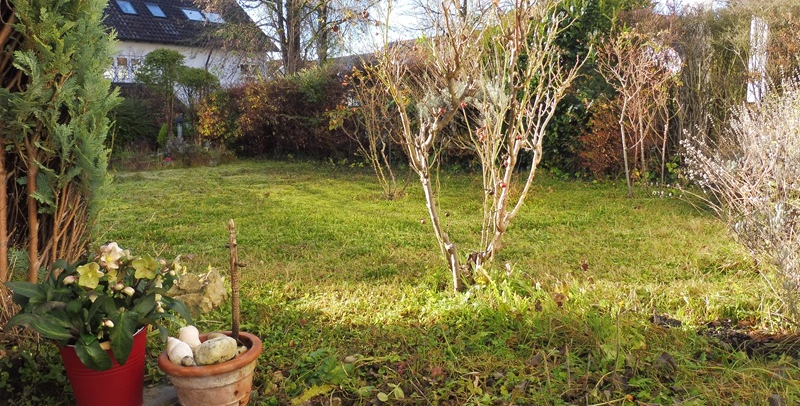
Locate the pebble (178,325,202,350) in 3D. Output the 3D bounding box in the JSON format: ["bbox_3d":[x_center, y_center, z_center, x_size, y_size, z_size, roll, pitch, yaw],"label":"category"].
[{"bbox_3d":[-0.589,0.381,1.625,0.060,0.063,0.055,0,10,0],"label":"pebble"}]

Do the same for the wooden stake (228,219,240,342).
[{"bbox_3d":[-0.469,0.228,1.638,0.021,0.365,0.021,0,10,0],"label":"wooden stake"}]

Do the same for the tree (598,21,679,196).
[{"bbox_3d":[2.491,-0.982,6.112,0.820,1.734,0.700,2,9,22],"label":"tree"}]

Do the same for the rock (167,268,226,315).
[{"bbox_3d":[-0.880,0.381,2.499,0.268,0.182,0.208,-4,9,-20],"label":"rock"}]

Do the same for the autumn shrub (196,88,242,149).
[{"bbox_3d":[-2.999,-1.371,9.600,0.740,1.050,0.700,0,10,0],"label":"autumn shrub"}]

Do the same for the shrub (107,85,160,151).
[{"bbox_3d":[-4.352,-1.342,9.400,0.880,1.080,0.800,0,10,0],"label":"shrub"}]

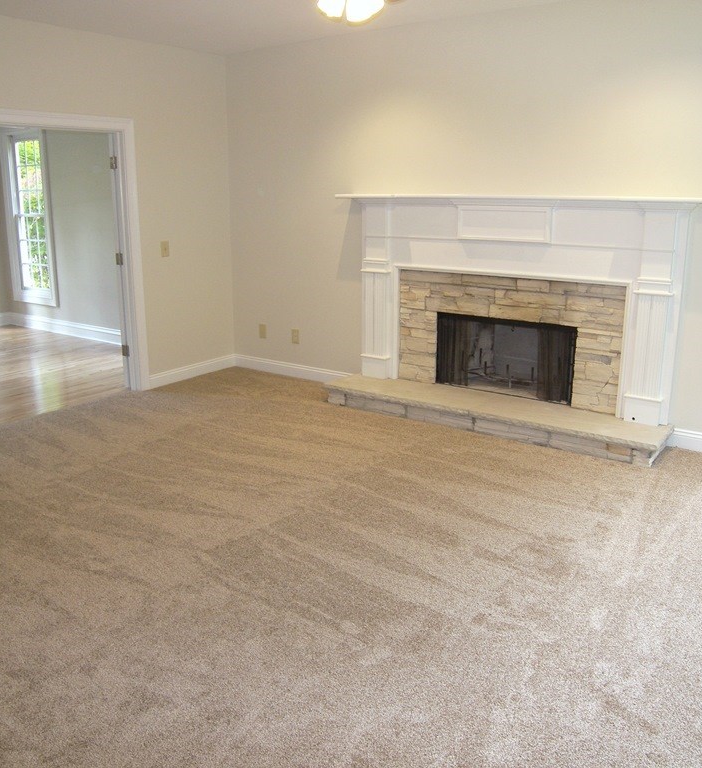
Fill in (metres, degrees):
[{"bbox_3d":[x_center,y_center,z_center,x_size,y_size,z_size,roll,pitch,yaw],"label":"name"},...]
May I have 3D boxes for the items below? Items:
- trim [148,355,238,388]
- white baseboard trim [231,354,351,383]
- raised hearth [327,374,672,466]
[{"bbox_3d":[-1.383,-0.116,6.297,0.020,0.118,1.017,10,18,34],"label":"trim"},{"bbox_3d":[-0.517,-0.120,6.322,1.366,0.118,0.020,10,18,34],"label":"white baseboard trim"},{"bbox_3d":[0.927,0.210,5.053,2.454,0.141,0.473,10,18,34],"label":"raised hearth"}]

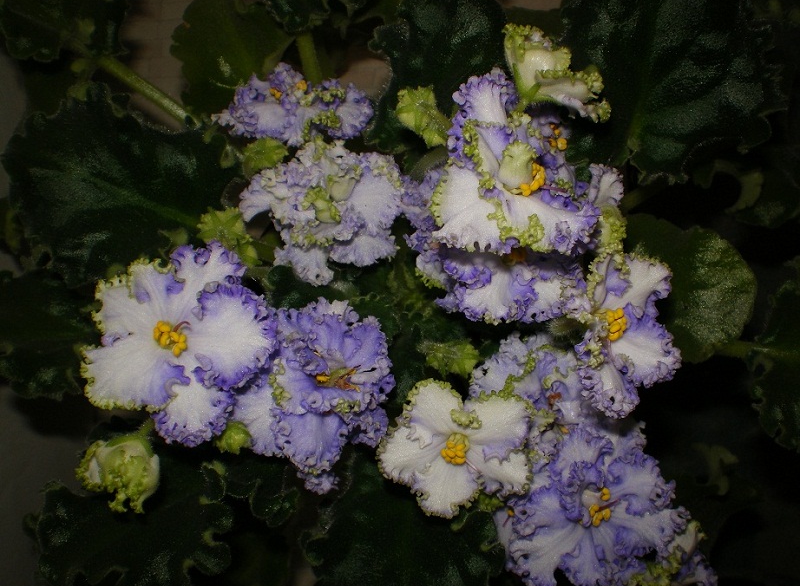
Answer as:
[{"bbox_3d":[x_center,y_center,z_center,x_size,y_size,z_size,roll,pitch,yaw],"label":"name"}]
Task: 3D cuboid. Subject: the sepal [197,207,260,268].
[{"bbox_3d":[-0.058,-0.019,0.297,0.021,0.015,0.018,19,56,14],"label":"sepal"}]

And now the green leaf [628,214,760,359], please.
[{"bbox_3d":[0.100,-0.002,0.310,0.054,0.014,0.053,5,65,-4],"label":"green leaf"}]

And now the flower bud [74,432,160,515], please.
[{"bbox_3d":[-0.086,0.054,0.268,0.023,0.022,0.022,7,53,5],"label":"flower bud"}]

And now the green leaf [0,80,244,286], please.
[{"bbox_3d":[-0.101,-0.039,0.318,0.078,0.020,0.068,17,68,15],"label":"green leaf"}]

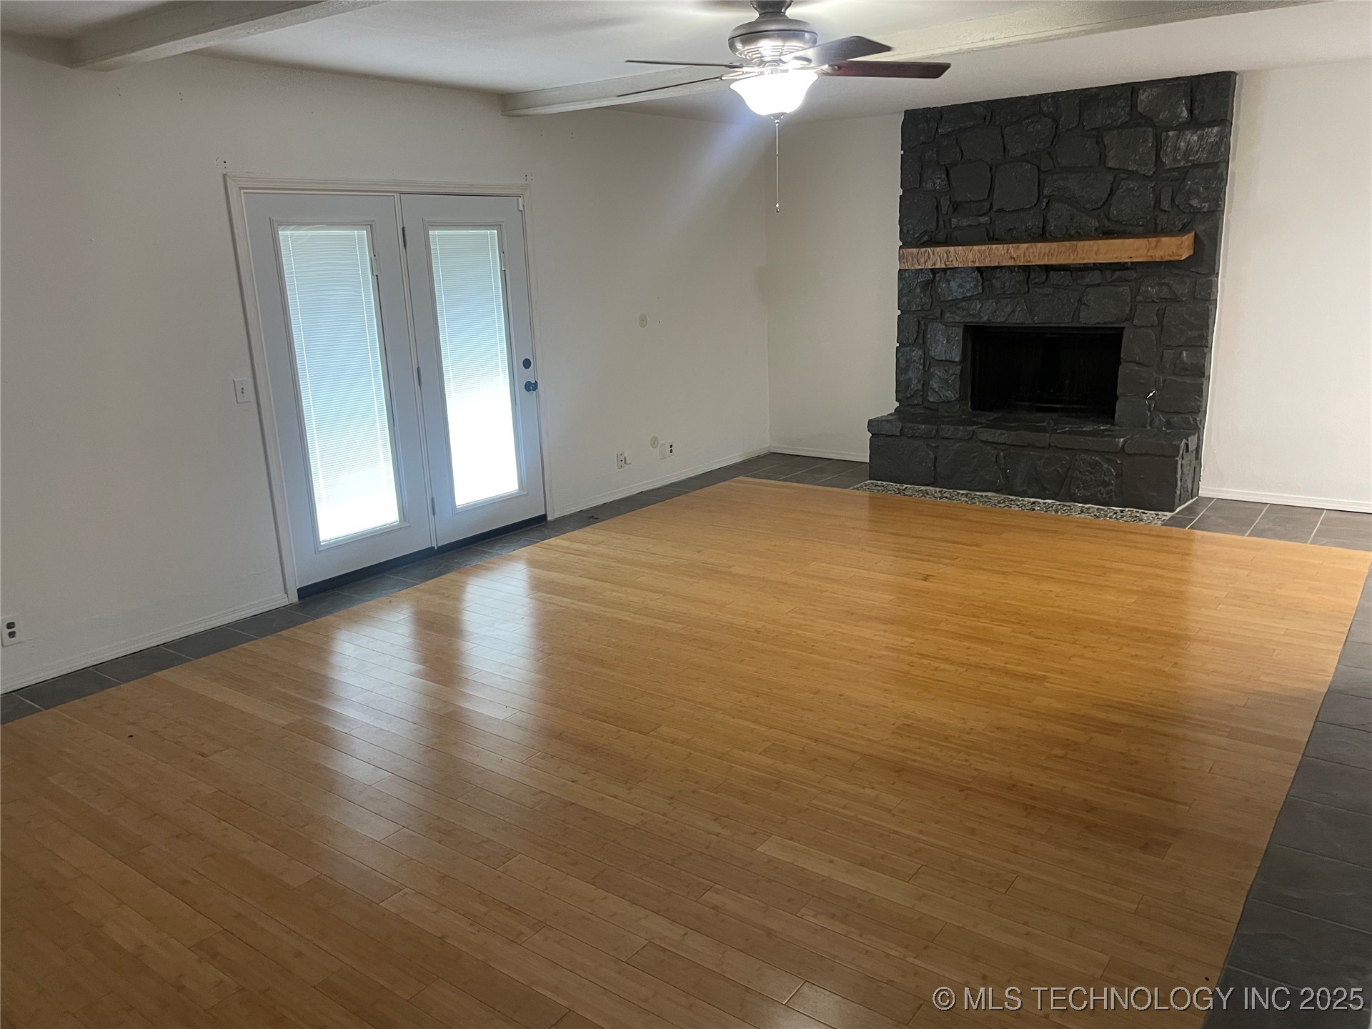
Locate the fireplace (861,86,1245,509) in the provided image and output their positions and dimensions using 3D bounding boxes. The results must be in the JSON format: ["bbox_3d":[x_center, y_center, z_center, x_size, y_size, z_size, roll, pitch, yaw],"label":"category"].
[{"bbox_3d":[2.305,-1.432,6.854,2.119,2.579,0.561,9,18,37],"label":"fireplace"}]

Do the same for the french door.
[{"bbox_3d":[-1.520,-0.765,5.854,0.101,2.002,1.819,9,18,37],"label":"french door"}]

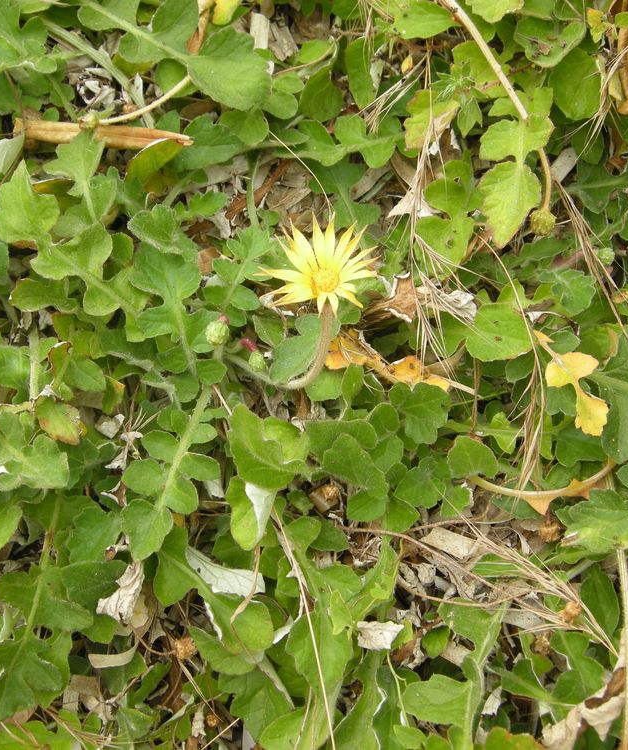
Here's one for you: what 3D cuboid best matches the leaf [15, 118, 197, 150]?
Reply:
[{"bbox_3d":[-0.116,-0.133,0.561,0.098,0.007,0.013,6,62,3],"label":"leaf"}]

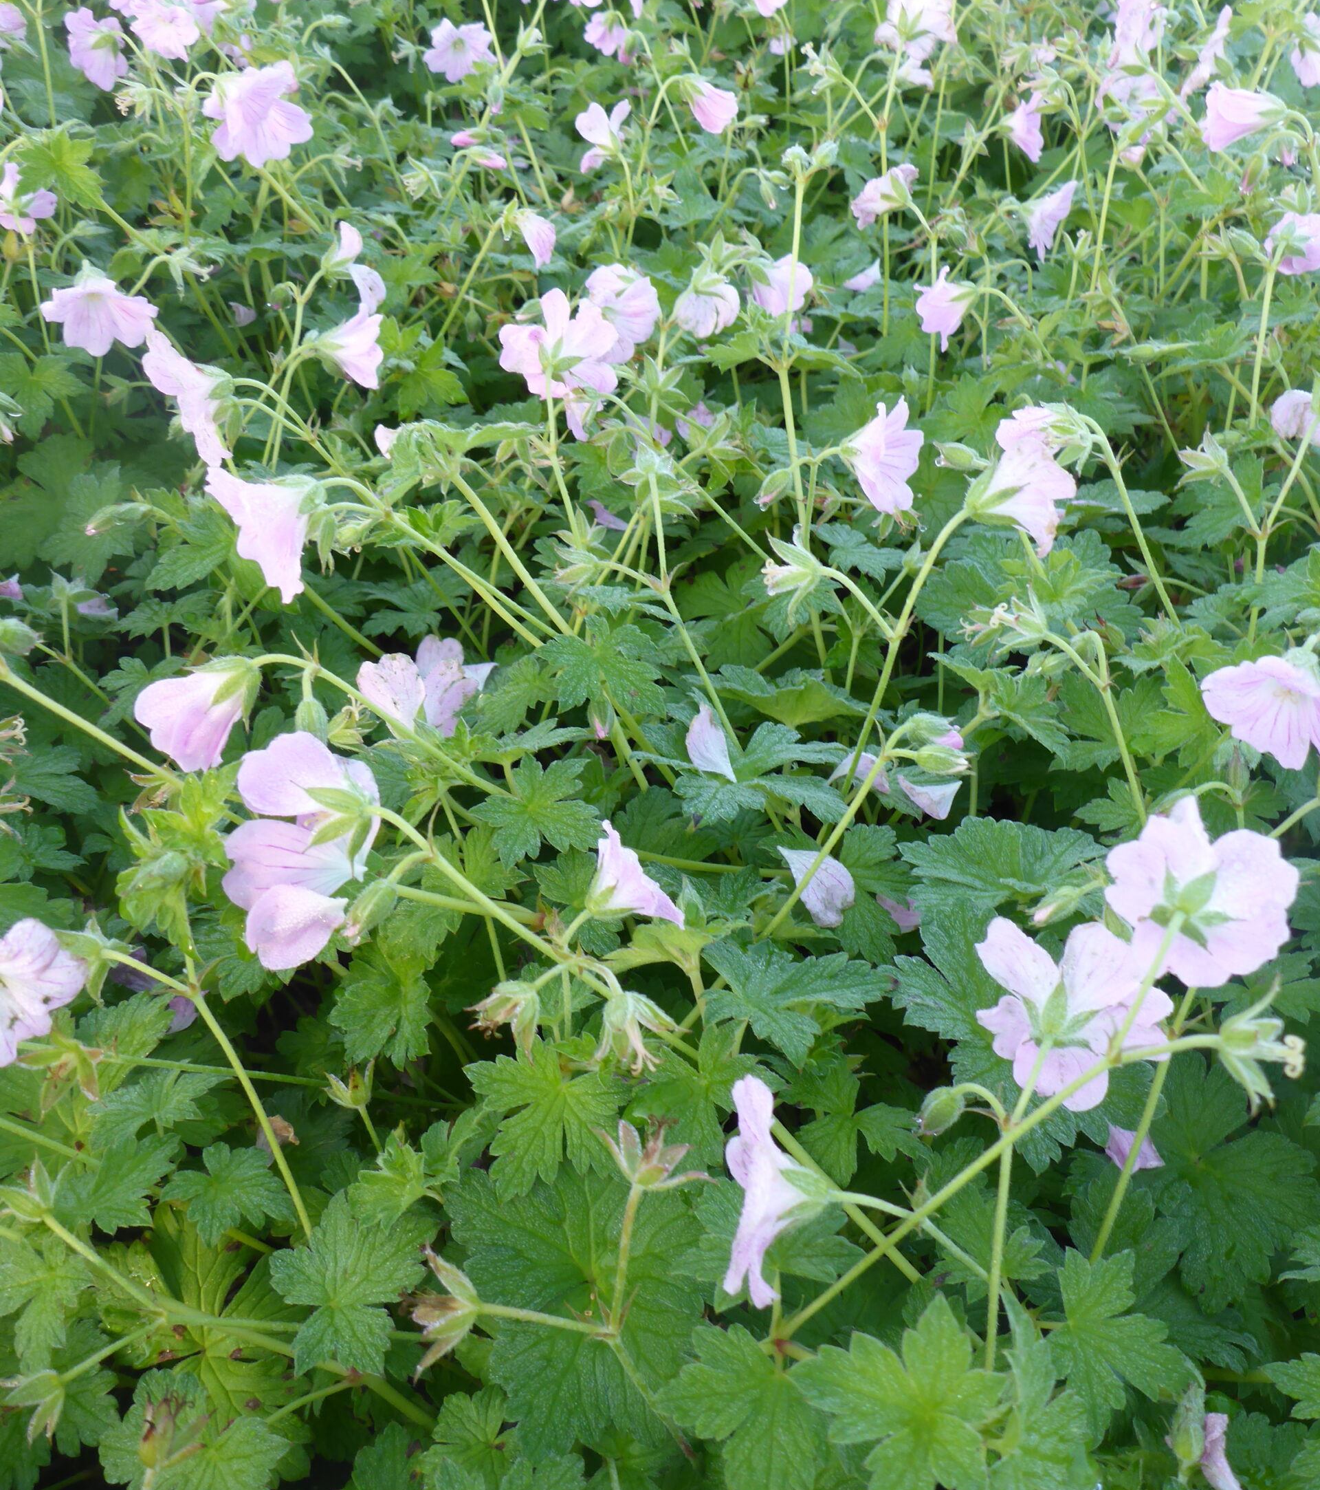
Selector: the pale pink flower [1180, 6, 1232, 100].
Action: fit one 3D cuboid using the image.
[{"bbox_3d":[0.229,-0.285,0.590,0.014,0.036,0.037,22,89,21],"label":"pale pink flower"}]

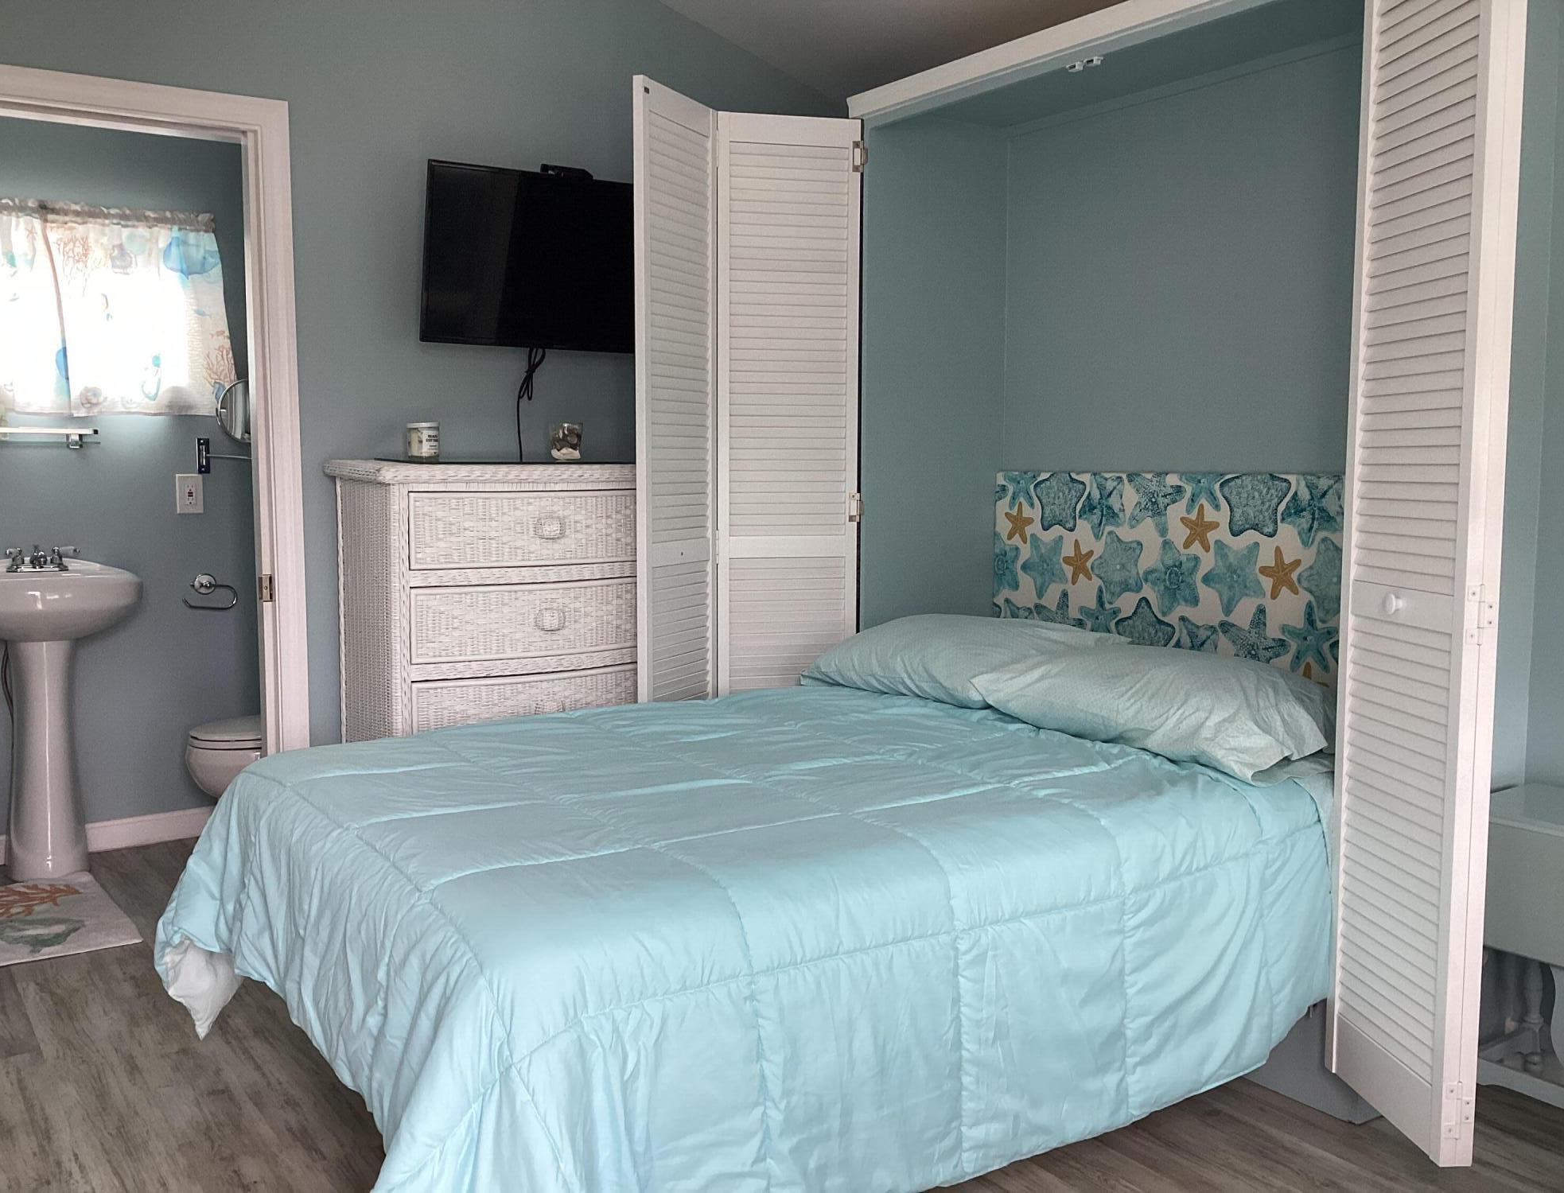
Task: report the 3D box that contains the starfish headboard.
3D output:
[{"bbox_3d":[0.995,-0.014,3.493,0.050,0.575,1.400,-4,6,-34],"label":"starfish headboard"}]

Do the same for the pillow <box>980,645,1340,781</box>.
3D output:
[{"bbox_3d":[0.865,0.202,3.083,0.520,0.200,0.780,-4,7,-39],"label":"pillow"}]

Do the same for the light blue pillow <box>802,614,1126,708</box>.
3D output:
[{"bbox_3d":[0.487,0.145,3.640,0.520,0.200,0.740,-4,6,-34],"label":"light blue pillow"}]

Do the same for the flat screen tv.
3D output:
[{"bbox_3d":[-0.560,-0.847,3.628,0.730,0.430,0.070,-2,17,-31],"label":"flat screen tv"}]

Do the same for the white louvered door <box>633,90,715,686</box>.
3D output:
[{"bbox_3d":[-0.269,-0.261,3.635,0.028,1.990,0.372,2,6,23],"label":"white louvered door"}]

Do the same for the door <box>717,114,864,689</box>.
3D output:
[{"bbox_3d":[0.019,-0.283,3.875,0.372,1.990,0.028,-1,5,-10],"label":"door"}]

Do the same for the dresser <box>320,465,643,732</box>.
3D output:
[{"bbox_3d":[-0.685,0.288,3.615,0.800,1.243,0.480,-4,6,-34],"label":"dresser"}]

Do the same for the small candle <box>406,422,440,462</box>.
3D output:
[{"bbox_3d":[-0.869,-0.369,3.436,0.077,0.097,0.077,-4,6,-34],"label":"small candle"}]

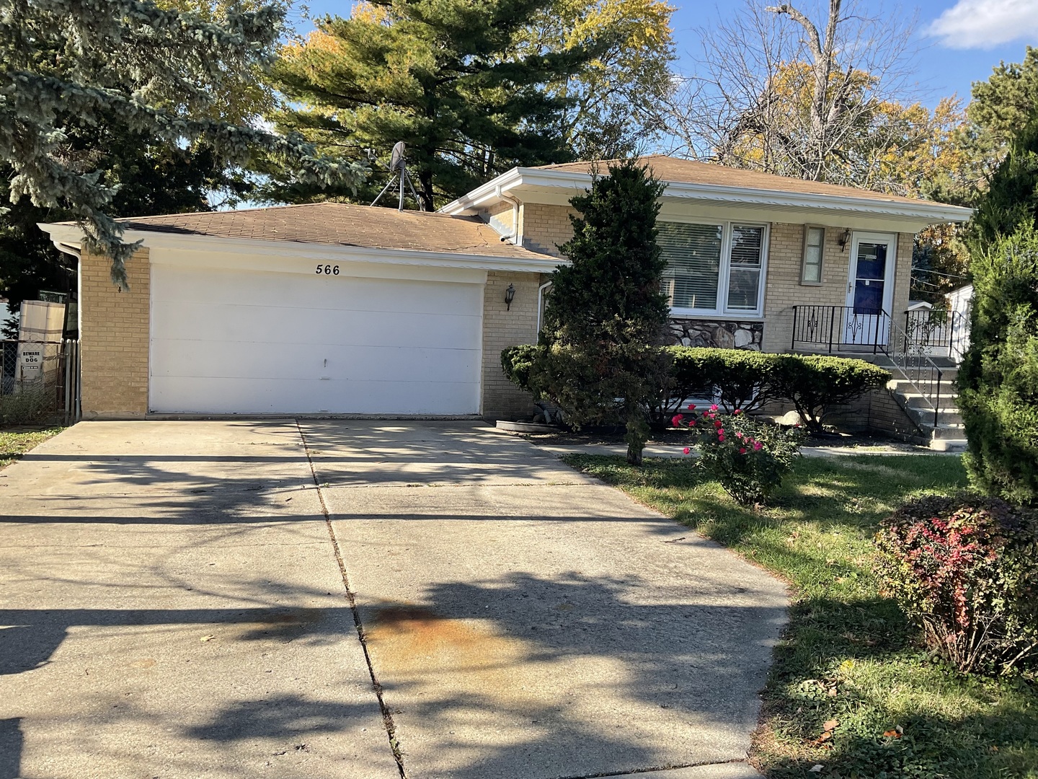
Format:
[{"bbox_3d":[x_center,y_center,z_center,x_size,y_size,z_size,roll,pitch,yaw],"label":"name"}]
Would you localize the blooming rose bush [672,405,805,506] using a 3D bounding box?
[{"bbox_3d":[2.086,0.602,8.228,1.150,0.930,1.050,1,5,-17],"label":"blooming rose bush"}]

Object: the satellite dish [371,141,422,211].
[{"bbox_3d":[-2.327,-4.032,16.469,0.950,1.300,0.700,3,5,12],"label":"satellite dish"}]

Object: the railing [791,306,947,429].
[{"bbox_3d":[5.733,-0.461,14.563,0.950,1.820,2.750,1,5,-17],"label":"railing"}]

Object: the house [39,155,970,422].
[{"bbox_3d":[-0.307,-2.444,17.954,15.300,5.220,9.500,1,5,-17],"label":"house"}]

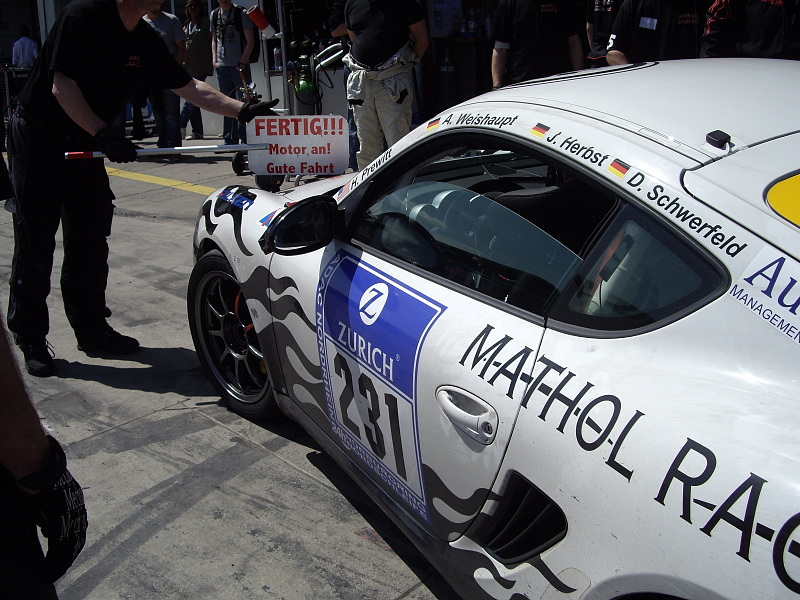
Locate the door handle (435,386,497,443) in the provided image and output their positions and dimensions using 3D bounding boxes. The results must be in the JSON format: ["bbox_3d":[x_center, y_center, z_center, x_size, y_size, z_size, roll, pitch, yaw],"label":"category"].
[{"bbox_3d":[0.132,0.222,1.706,0.045,0.070,0.220,-9,20,-26],"label":"door handle"}]

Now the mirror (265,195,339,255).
[{"bbox_3d":[-0.257,-0.201,2.310,0.205,0.140,0.125,-9,20,-26],"label":"mirror"}]

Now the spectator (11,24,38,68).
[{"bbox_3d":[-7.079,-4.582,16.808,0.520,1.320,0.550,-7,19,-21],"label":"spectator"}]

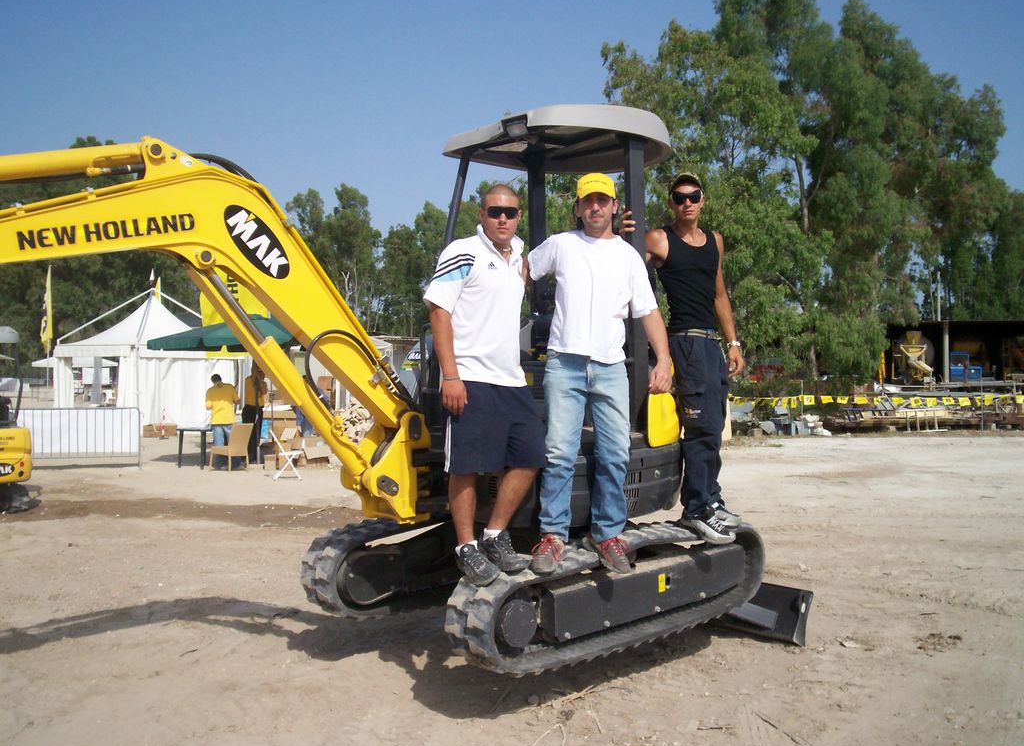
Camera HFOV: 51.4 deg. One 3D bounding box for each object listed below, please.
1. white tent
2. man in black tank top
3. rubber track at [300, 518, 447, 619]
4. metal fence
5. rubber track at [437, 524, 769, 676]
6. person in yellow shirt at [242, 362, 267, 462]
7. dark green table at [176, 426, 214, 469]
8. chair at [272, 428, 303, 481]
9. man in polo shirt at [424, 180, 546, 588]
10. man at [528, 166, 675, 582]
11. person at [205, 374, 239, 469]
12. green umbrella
[{"bbox_3d":[-10.941,-0.290,32.500,4.000,4.500,4.000,-1,-1,35],"label":"white tent"},{"bbox_3d":[0.902,-0.104,5.380,0.580,1.810,0.460,0,-1,-9],"label":"man in black tank top"},{"bbox_3d":[-0.305,1.051,6.256,1.930,0.497,0.283,-3,2,-40],"label":"rubber track"},{"bbox_3d":[-7.770,1.169,19.000,2.400,1.080,0.350,0,-1,-12],"label":"metal fence"},{"bbox_3d":[0.536,1.058,5.247,1.930,0.497,0.283,-3,2,-40],"label":"rubber track"},{"bbox_3d":[-4.703,0.764,19.600,0.420,1.800,0.500,0,-1,-21],"label":"person in yellow shirt"},{"bbox_3d":[-5.555,1.377,19.300,0.800,0.740,0.800,1,-1,-40],"label":"dark green table"},{"bbox_3d":[-3.507,1.270,16.600,0.500,0.820,0.430,0,-1,-12],"label":"chair"},{"bbox_3d":[-0.114,0.011,4.770,0.560,1.710,0.450,0,-1,-24],"label":"man in polo shirt"},{"bbox_3d":[0.409,-0.035,4.920,0.660,1.770,0.440,0,-1,-5],"label":"man"},{"bbox_3d":[-5.210,0.870,19.100,0.580,1.690,0.420,0,-1,-7],"label":"person"},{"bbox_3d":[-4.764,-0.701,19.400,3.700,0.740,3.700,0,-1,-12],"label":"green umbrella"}]

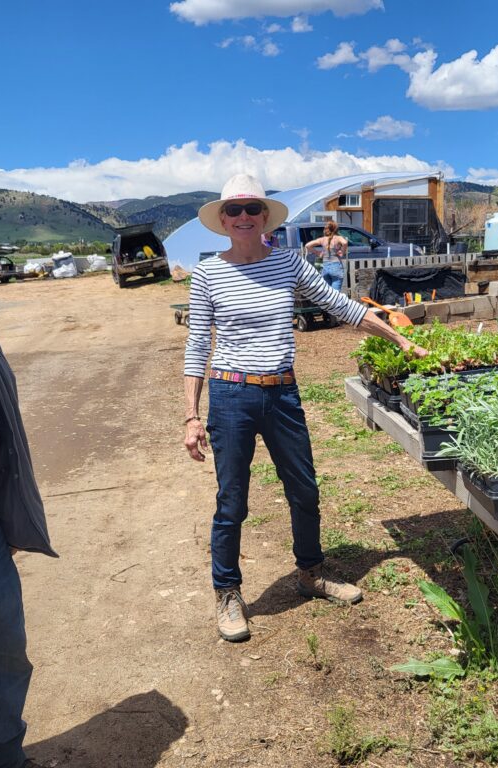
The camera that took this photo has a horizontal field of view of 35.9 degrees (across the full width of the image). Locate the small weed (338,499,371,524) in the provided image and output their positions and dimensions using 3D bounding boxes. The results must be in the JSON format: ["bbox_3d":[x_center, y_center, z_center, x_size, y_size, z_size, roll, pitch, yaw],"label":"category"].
[{"bbox_3d":[0.584,0.711,4.257,0.175,0.070,0.160,0,10,0],"label":"small weed"}]

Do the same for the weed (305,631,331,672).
[{"bbox_3d":[0.249,0.956,2.750,0.090,0.110,0.080,0,10,0],"label":"weed"}]

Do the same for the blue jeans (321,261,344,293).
[{"bbox_3d":[1.376,-1.541,12.685,0.380,0.980,0.280,1,10,8],"label":"blue jeans"}]

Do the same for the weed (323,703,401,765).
[{"bbox_3d":[0.340,1.035,2.303,0.225,0.110,0.150,0,10,0],"label":"weed"}]

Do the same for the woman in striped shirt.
[{"bbox_3d":[0.215,0.086,3.047,0.930,1.740,0.500,-1,10,-4],"label":"woman in striped shirt"}]

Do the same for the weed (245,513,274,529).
[{"bbox_3d":[0.057,0.734,4.179,0.145,0.050,0.120,0,10,0],"label":"weed"}]

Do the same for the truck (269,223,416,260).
[{"bbox_3d":[1.669,-3.151,19.770,5.800,1.950,2.000,-2,10,-14],"label":"truck"}]

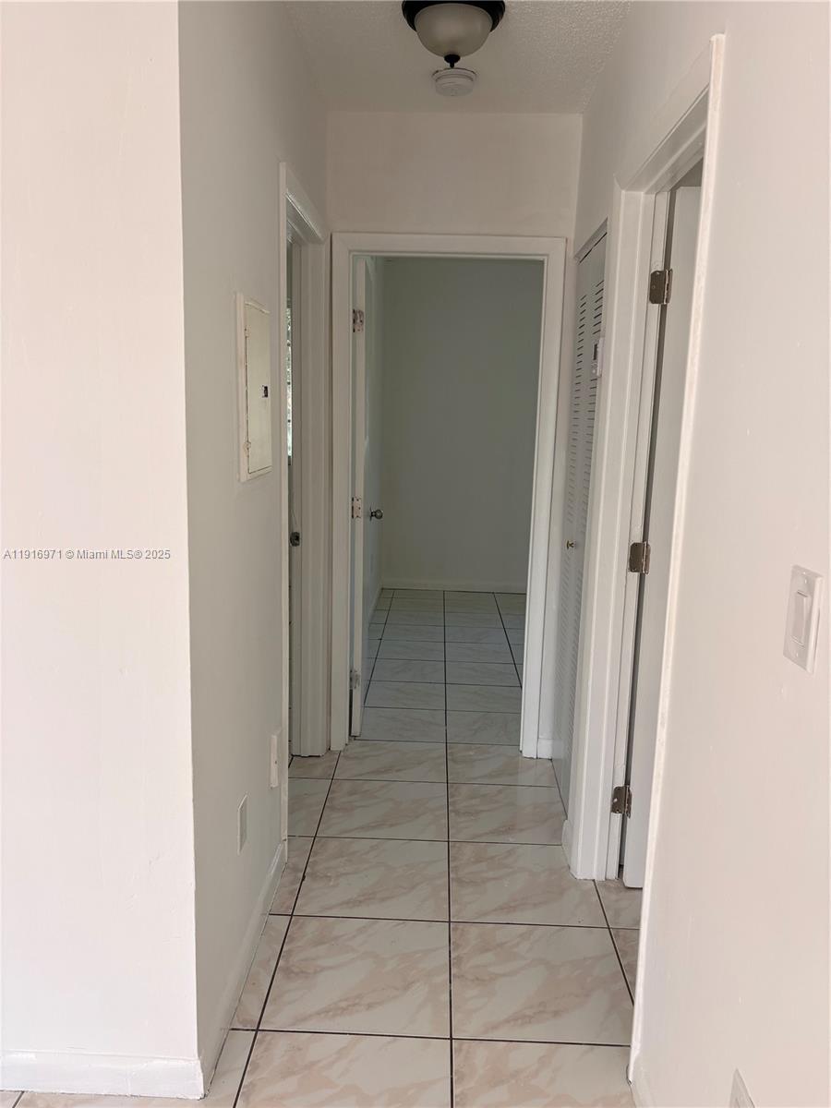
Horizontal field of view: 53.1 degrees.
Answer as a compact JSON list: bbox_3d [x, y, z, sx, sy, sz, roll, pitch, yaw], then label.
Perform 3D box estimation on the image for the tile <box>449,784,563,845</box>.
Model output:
[{"bbox_3d":[0.342,0.957,3.062,0.441,0.010,0.449,2,10,1],"label":"tile"}]

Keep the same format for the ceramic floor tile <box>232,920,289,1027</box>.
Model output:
[{"bbox_3d":[-0.393,1.075,2.159,0.070,0.010,0.450,2,10,1],"label":"ceramic floor tile"}]

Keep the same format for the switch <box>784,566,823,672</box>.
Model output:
[{"bbox_3d":[0.492,0.082,1.061,0.010,0.122,0.074,2,10,1],"label":"switch"}]

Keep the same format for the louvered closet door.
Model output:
[{"bbox_3d":[0.601,-0.064,2.985,0.033,1.989,0.702,2,10,1],"label":"louvered closet door"}]

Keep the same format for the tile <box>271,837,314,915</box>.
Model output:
[{"bbox_3d":[-0.387,1.010,2.632,0.069,0.010,0.449,2,10,1],"label":"tile"}]

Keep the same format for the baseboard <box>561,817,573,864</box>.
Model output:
[{"bbox_3d":[0.507,0.962,2.756,0.013,0.091,0.152,2,10,1],"label":"baseboard"}]

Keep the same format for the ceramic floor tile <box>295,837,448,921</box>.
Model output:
[{"bbox_3d":[-0.120,1.007,2.596,0.450,0.010,0.450,2,10,1],"label":"ceramic floor tile"}]

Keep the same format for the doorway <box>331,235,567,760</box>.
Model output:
[{"bbox_3d":[0.106,-0.194,3.409,0.883,2.095,0.131,2,10,1],"label":"doorway"}]

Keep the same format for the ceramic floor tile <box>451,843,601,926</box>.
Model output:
[{"bbox_3d":[0.332,1.033,2.614,0.449,0.010,0.449,2,10,1],"label":"ceramic floor tile"}]

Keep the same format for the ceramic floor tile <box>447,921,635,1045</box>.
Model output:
[{"bbox_3d":[0.316,1.096,2.141,0.450,0.010,0.450,2,10,1],"label":"ceramic floor tile"}]

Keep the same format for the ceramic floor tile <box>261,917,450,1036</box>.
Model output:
[{"bbox_3d":[-0.136,1.094,2.177,0.449,0.010,0.449,2,10,1],"label":"ceramic floor tile"}]

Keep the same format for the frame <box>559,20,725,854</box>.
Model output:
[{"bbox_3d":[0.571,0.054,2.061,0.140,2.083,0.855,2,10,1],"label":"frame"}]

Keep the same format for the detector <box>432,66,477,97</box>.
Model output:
[{"bbox_3d":[0.131,-1.573,2.773,0.151,0.044,0.151,2,10,1],"label":"detector"}]

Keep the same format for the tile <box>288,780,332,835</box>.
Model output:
[{"bbox_3d":[-0.426,0.922,3.048,0.189,0.010,0.450,2,10,1],"label":"tile"}]

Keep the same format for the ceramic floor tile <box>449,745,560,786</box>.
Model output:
[{"bbox_3d":[0.351,0.874,3.448,0.441,0.010,0.401,2,10,1],"label":"ceramic floor tile"}]

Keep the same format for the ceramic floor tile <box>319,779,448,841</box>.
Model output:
[{"bbox_3d":[-0.108,0.943,3.074,0.449,0.010,0.449,2,10,1],"label":"ceramic floor tile"}]

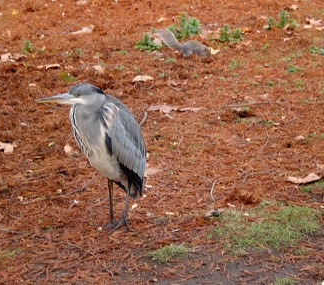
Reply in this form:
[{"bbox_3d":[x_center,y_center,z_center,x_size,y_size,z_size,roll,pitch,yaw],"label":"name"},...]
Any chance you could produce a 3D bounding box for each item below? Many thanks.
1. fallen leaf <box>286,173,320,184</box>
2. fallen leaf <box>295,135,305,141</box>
[{"bbox_3d":[0.603,0.154,4.962,0.145,0.035,0.072,0,15,0],"label":"fallen leaf"},{"bbox_3d":[0.700,-0.024,5.921,0.048,0.022,0.045,0,16,0],"label":"fallen leaf"}]

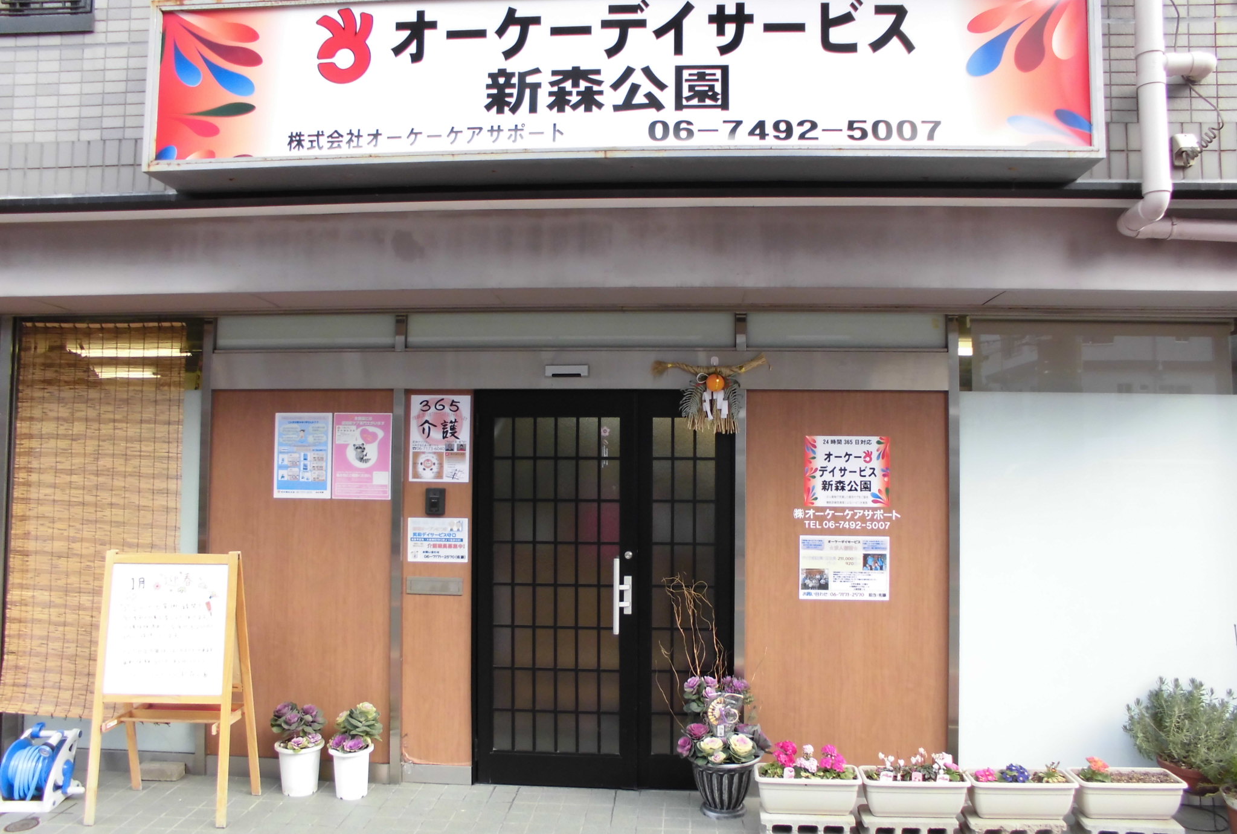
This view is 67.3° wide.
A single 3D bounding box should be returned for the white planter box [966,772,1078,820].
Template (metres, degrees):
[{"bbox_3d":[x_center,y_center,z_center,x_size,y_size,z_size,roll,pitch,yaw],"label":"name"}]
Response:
[{"bbox_3d":[1.723,1.627,4.010,0.445,0.157,0.210,0,-1,4],"label":"white planter box"}]

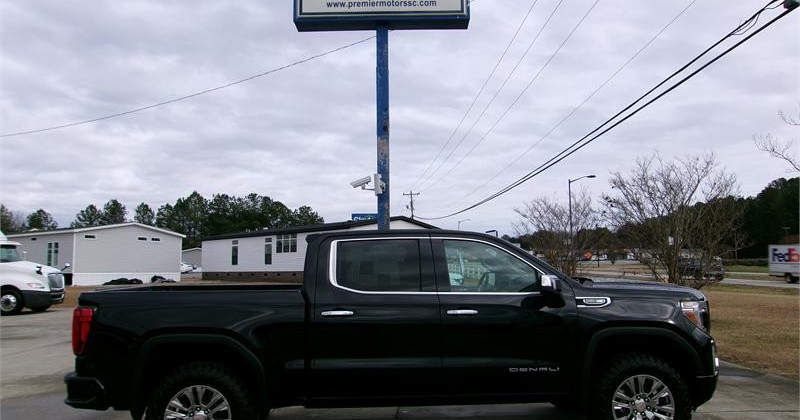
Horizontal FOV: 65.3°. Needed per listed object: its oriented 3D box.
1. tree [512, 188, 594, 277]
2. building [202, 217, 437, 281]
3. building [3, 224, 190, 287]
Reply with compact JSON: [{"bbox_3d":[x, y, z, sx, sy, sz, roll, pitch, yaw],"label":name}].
[{"bbox_3d":[11.035,1.869,44.000,5.800,6.600,5.800,-1,-5,0],"label":"tree"},{"bbox_3d":[-7.194,3.520,50.930,9.060,4.410,21.980,4,-7,-42],"label":"building"},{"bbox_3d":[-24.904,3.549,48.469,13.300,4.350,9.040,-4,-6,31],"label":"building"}]

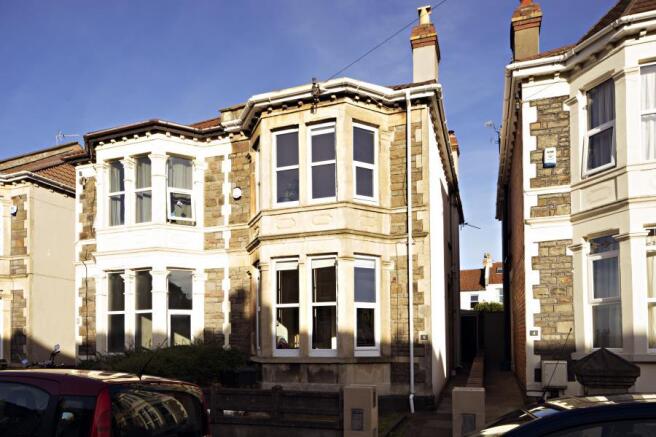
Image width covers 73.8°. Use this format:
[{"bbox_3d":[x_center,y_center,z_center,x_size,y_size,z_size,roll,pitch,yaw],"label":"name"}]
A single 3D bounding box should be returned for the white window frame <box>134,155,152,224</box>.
[{"bbox_3d":[-4.319,-0.680,10.250,0.600,1.660,0.120,-2,-4,20],"label":"white window frame"}]

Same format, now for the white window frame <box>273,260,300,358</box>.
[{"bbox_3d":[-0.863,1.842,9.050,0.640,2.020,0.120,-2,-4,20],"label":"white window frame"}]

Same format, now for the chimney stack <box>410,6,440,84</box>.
[{"bbox_3d":[2.679,-4.798,12.055,0.679,2.087,0.660,0,0,19],"label":"chimney stack"}]

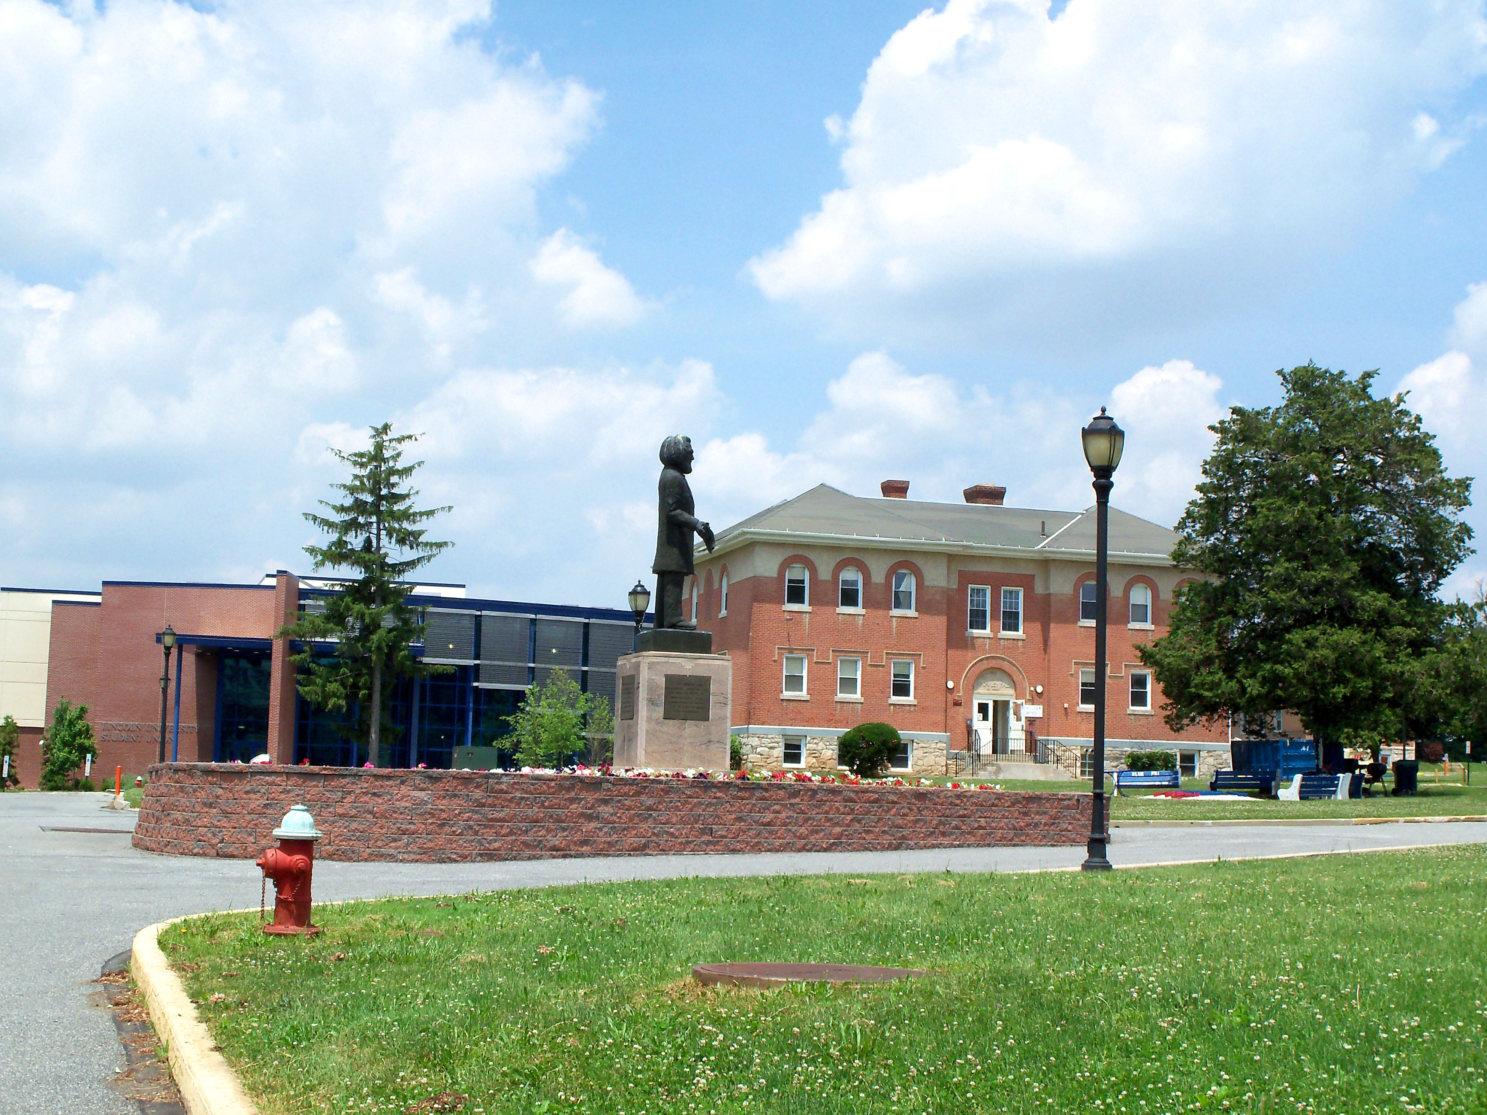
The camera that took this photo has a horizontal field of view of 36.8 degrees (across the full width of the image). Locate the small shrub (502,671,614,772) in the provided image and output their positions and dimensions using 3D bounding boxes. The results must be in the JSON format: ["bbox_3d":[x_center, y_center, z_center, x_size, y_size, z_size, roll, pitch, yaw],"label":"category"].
[{"bbox_3d":[-4.134,4.012,49.841,2.350,3.080,2.350,2,-6,0],"label":"small shrub"}]

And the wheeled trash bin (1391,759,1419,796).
[{"bbox_3d":[19.473,6.493,65.746,0.760,1.083,0.620,2,-6,-3],"label":"wheeled trash bin"}]

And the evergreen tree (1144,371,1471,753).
[{"bbox_3d":[17.193,0.616,68.373,9.600,13.361,9.400,2,-6,0],"label":"evergreen tree"}]

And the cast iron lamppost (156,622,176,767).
[{"bbox_3d":[-15.903,4.062,61.500,0.410,4.400,0.410,3,-6,-16],"label":"cast iron lamppost"}]

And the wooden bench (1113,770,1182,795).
[{"bbox_3d":[11.712,6.543,64.710,1.900,0.764,0.650,1,-6,8],"label":"wooden bench"}]

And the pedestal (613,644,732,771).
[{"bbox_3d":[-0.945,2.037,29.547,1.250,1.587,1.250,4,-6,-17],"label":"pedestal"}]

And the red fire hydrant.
[{"bbox_3d":[-2.729,1.868,13.383,0.420,0.781,0.390,4,-6,-22],"label":"red fire hydrant"}]

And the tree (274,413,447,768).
[{"bbox_3d":[-9.844,1.322,58.152,4.350,9.826,4.350,2,-6,0],"label":"tree"}]

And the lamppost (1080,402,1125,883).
[{"bbox_3d":[3.521,0.783,22.052,0.410,4.598,0.410,2,-6,0],"label":"lamppost"}]

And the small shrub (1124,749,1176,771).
[{"bbox_3d":[16.017,8.146,87.994,2.060,1.150,1.500,3,-6,-16],"label":"small shrub"}]

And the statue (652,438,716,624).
[{"bbox_3d":[-0.774,-0.331,28.900,0.760,2.470,0.780,3,-6,-16],"label":"statue"}]

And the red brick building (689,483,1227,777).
[{"bbox_3d":[8.175,3.323,94.611,21.640,12.090,14.660,3,-6,-16],"label":"red brick building"}]

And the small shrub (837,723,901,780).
[{"bbox_3d":[4.727,7.288,84.163,2.410,2.100,2.200,2,-6,0],"label":"small shrub"}]

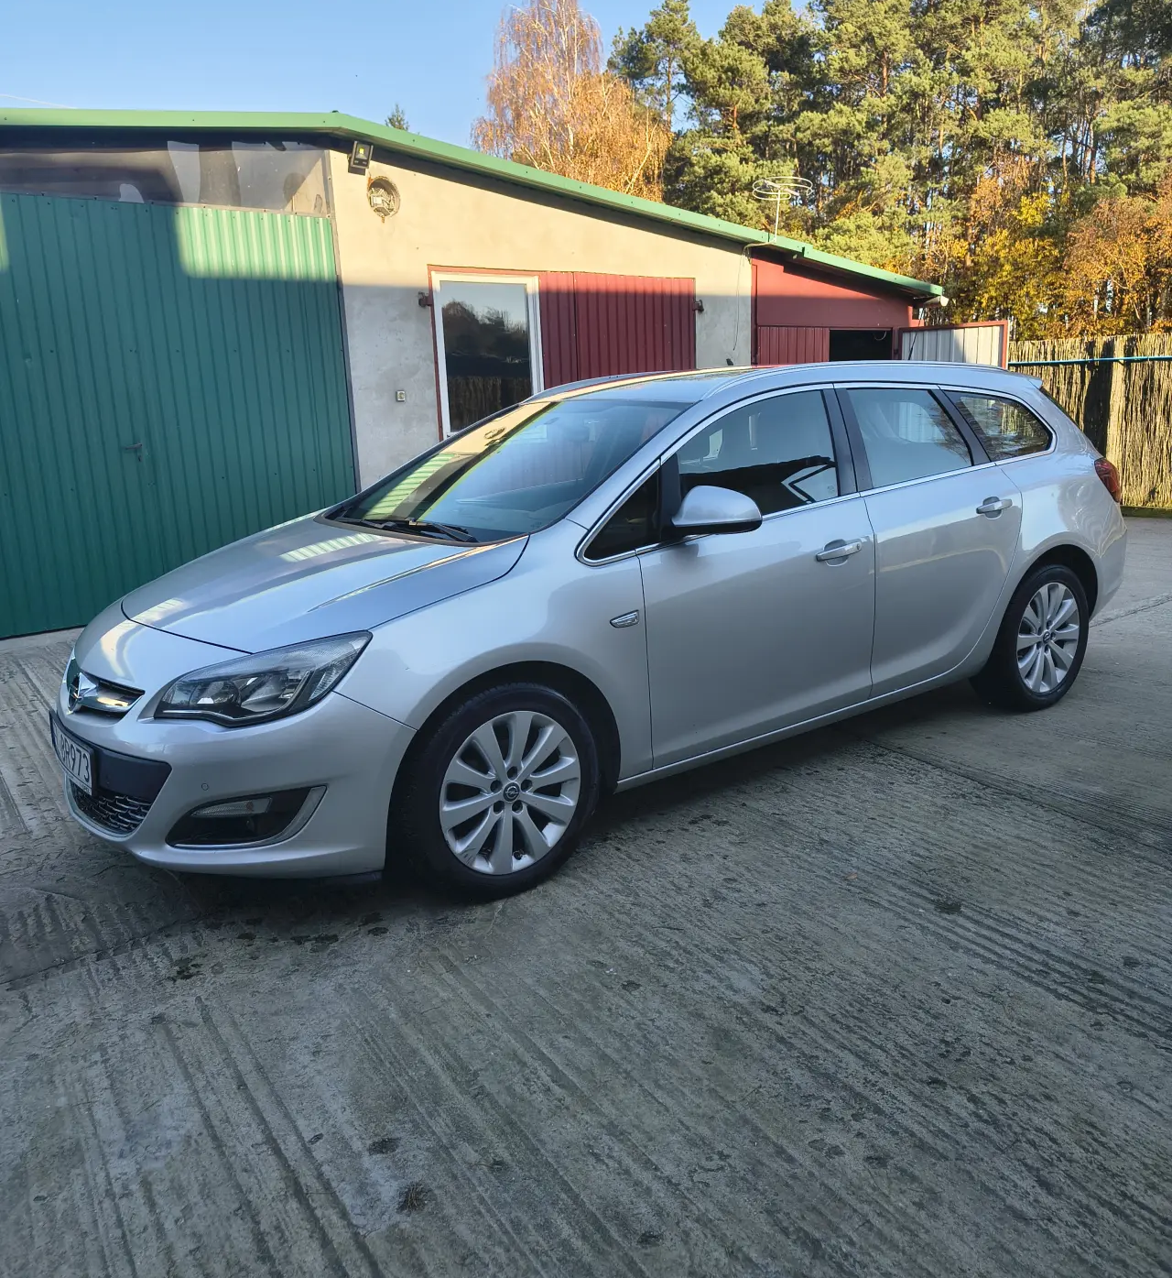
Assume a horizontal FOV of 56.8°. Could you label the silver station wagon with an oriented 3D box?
[{"bbox_3d":[0.384,-0.351,4.451,4.700,1.500,1.860,-12,16,-35],"label":"silver station wagon"}]

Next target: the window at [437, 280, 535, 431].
[{"bbox_3d":[-0.831,-2.365,9.127,0.920,1.220,0.060,-13,17,-38],"label":"window"}]

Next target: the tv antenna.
[{"bbox_3d":[1.937,-4.228,10.644,0.550,0.580,0.520,-2,13,1],"label":"tv antenna"}]

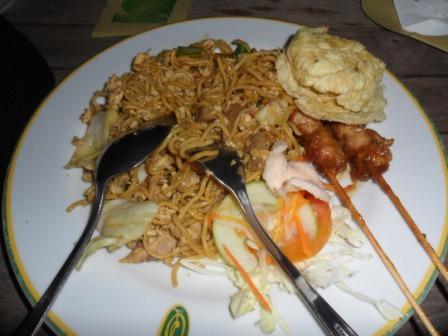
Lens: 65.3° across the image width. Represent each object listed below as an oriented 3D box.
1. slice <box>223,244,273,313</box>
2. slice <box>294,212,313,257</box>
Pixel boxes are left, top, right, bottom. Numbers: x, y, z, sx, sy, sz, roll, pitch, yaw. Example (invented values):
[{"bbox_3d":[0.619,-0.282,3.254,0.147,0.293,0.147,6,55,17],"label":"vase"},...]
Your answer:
[{"bbox_3d":[0.012,0.058,0.185,0.004,0.003,0.040,-32,73,-18],"label":"slice"},{"bbox_3d":[0.043,0.036,0.191,0.004,0.003,0.023,-10,66,-4],"label":"slice"}]

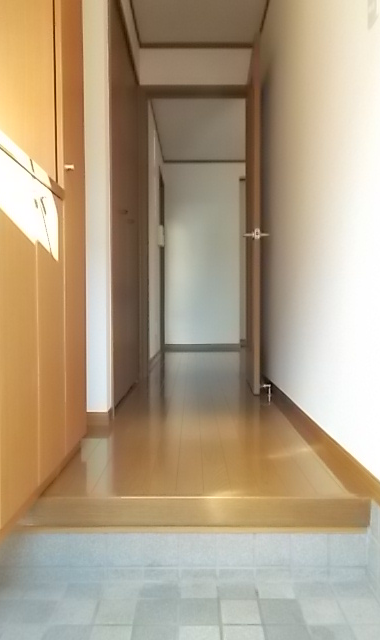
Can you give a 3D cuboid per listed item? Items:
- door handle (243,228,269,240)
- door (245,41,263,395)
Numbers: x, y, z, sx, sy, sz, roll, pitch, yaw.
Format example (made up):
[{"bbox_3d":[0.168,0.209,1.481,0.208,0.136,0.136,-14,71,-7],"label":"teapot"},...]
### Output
[{"bbox_3d":[0.382,-0.492,2.790,0.145,0.060,0.130,0,1,3],"label":"door handle"},{"bbox_3d":[0.396,-0.591,3.057,0.034,2.019,0.710,0,1,3],"label":"door"}]

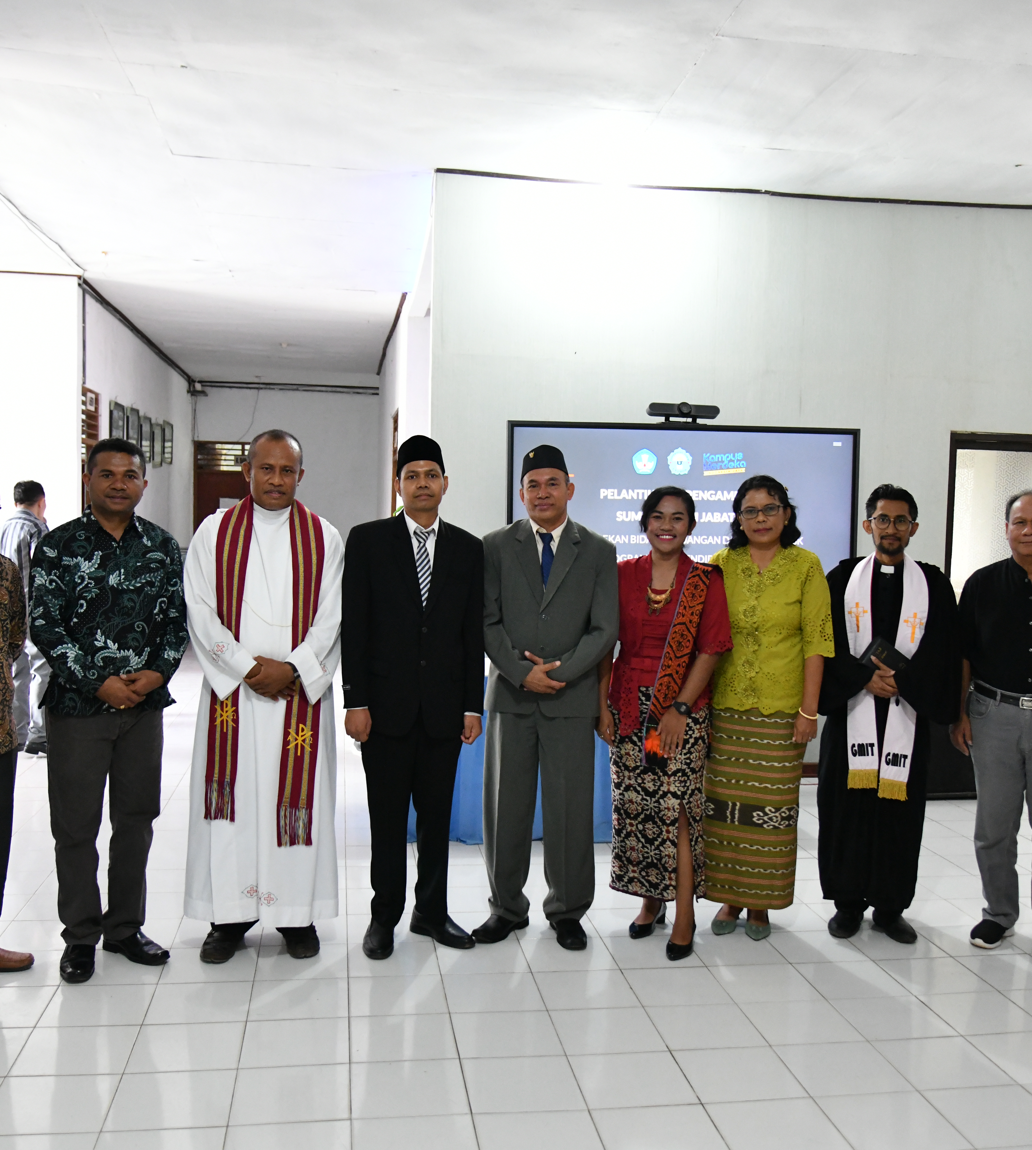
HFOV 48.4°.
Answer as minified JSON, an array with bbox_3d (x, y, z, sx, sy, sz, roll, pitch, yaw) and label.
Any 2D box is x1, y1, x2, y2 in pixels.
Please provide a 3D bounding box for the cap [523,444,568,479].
[{"bbox_3d":[0.106,-0.408,4.120,0.168,0.105,0.215,2,-7,6],"label":"cap"}]

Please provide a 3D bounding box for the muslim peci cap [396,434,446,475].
[{"bbox_3d":[-0.335,-0.420,4.050,0.175,0.115,0.215,1,-7,-2],"label":"muslim peci cap"}]

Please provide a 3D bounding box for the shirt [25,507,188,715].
[{"bbox_3d":[-1.345,0.124,3.777,0.500,0.674,0.330,0,3,-24],"label":"shirt"}]

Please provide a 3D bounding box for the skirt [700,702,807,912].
[{"bbox_3d":[0.877,0.830,4.242,0.400,0.828,0.300,2,3,17],"label":"skirt"}]

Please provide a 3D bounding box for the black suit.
[{"bbox_3d":[-0.360,0.514,4.030,0.470,1.450,0.320,1,3,-12],"label":"black suit"}]

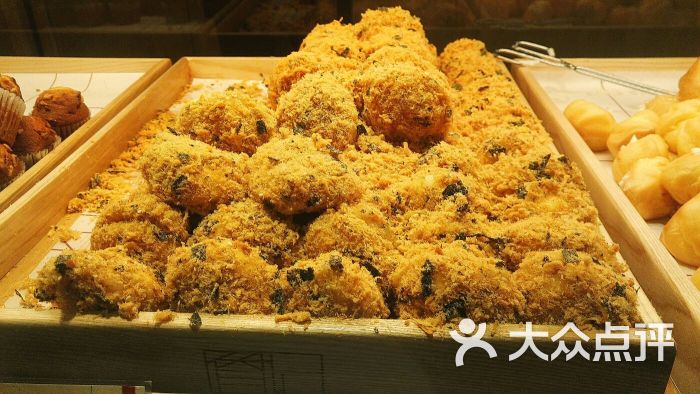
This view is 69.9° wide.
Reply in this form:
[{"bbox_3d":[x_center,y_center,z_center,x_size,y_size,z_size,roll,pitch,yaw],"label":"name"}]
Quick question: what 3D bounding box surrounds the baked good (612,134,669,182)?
[{"bbox_3d":[0.291,-0.039,0.496,0.056,0.046,0.056,1,33,5],"label":"baked good"}]

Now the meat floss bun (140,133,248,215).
[{"bbox_3d":[-0.119,-0.018,0.382,0.083,0.056,0.070,1,32,4],"label":"meat floss bun"}]

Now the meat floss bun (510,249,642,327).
[{"bbox_3d":[0.158,0.068,0.352,0.084,0.053,0.071,1,33,5],"label":"meat floss bun"}]

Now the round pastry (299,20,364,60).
[{"bbox_3d":[-0.021,-0.194,0.646,0.086,0.061,0.081,-2,32,1],"label":"round pastry"}]

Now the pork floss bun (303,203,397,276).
[{"bbox_3d":[-0.001,0.037,0.390,0.079,0.059,0.072,1,33,5],"label":"pork floss bun"}]

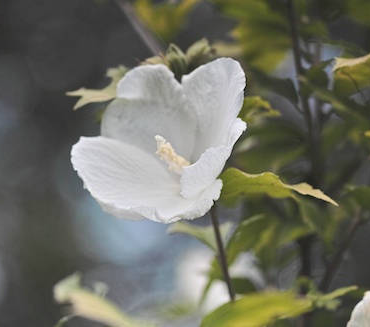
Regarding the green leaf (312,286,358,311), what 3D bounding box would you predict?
[{"bbox_3d":[0.072,0.065,1.030,0.022,0.011,0.015,-17,0,0],"label":"green leaf"}]

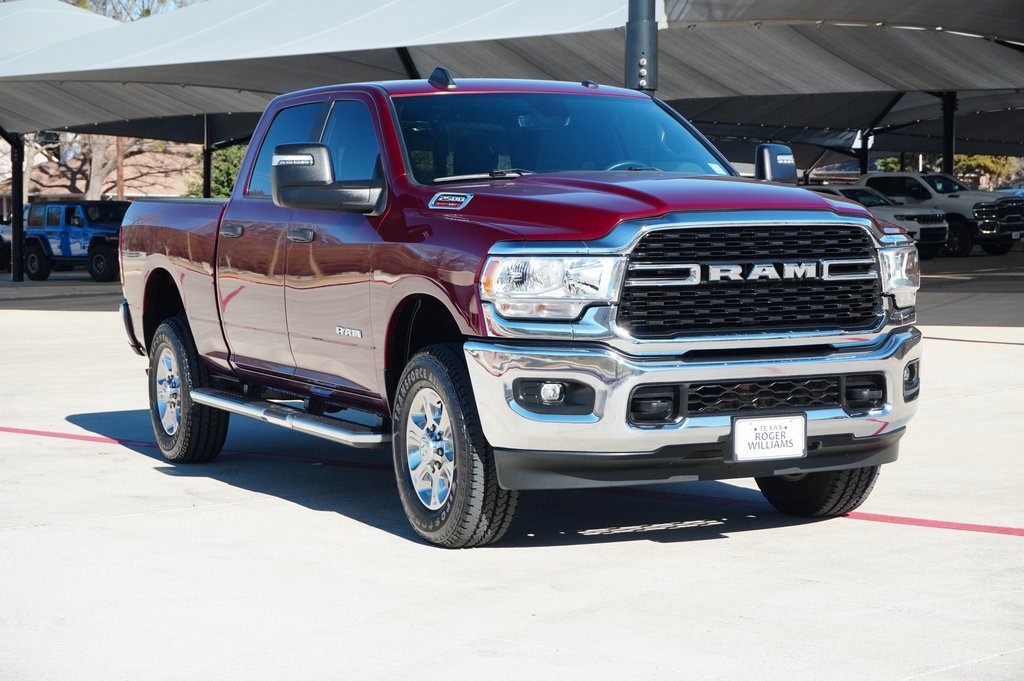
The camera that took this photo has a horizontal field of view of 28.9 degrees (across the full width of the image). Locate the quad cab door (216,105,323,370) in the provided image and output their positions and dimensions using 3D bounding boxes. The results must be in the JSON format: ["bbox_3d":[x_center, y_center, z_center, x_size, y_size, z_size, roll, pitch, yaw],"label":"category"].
[{"bbox_3d":[-1.176,-0.519,9.886,0.250,1.350,1.180,-2,3,-25],"label":"quad cab door"}]

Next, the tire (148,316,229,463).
[{"bbox_3d":[-1.880,0.286,11.547,0.275,0.835,0.840,-2,3,-25],"label":"tire"}]

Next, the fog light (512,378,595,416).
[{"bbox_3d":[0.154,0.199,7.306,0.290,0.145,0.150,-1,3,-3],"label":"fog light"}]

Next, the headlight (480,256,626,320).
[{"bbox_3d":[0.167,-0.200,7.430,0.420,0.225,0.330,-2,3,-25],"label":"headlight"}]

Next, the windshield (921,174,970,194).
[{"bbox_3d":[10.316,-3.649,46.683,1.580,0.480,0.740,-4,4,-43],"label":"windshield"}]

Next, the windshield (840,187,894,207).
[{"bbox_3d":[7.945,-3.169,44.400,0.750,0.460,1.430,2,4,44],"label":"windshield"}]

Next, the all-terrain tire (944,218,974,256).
[{"bbox_3d":[10.187,-2.316,45.668,0.280,0.835,0.840,-4,4,-43],"label":"all-terrain tire"}]

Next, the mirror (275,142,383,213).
[{"bbox_3d":[-0.810,-0.683,8.480,0.410,0.310,0.300,-2,3,-25],"label":"mirror"}]

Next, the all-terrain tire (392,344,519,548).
[{"bbox_3d":[-0.237,0.428,8.134,0.275,0.835,0.840,-2,3,-25],"label":"all-terrain tire"}]

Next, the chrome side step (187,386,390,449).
[{"bbox_3d":[-1.131,0.355,9.809,0.220,0.110,2.500,-2,3,-25],"label":"chrome side step"}]

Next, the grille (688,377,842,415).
[{"bbox_3d":[0.962,0.208,7.601,0.690,0.125,0.070,-2,3,-25],"label":"grille"}]

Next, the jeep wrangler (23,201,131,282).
[{"bbox_3d":[-10.328,-2.434,49.089,1.920,1.930,4.750,-3,4,-44],"label":"jeep wrangler"}]

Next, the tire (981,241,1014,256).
[{"bbox_3d":[11.433,-2.405,46.854,0.280,0.835,0.840,-4,4,-43],"label":"tire"}]

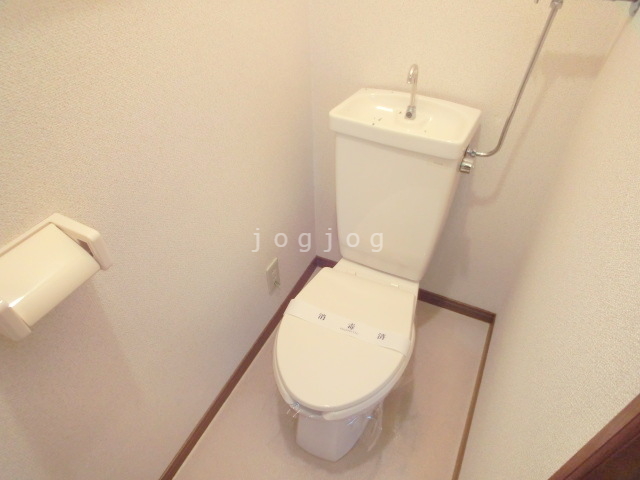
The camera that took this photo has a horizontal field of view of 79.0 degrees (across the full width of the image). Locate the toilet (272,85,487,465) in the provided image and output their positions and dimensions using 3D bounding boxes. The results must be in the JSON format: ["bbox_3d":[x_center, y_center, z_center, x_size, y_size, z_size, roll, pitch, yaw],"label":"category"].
[{"bbox_3d":[0.126,0.141,1.157,0.380,0.871,0.750,18,46,20],"label":"toilet"}]

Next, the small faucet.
[{"bbox_3d":[0.239,-0.383,1.021,0.027,0.149,0.066,20,48,23],"label":"small faucet"}]

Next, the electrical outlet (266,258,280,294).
[{"bbox_3d":[-0.172,0.135,1.431,0.010,0.120,0.070,18,47,21],"label":"electrical outlet"}]

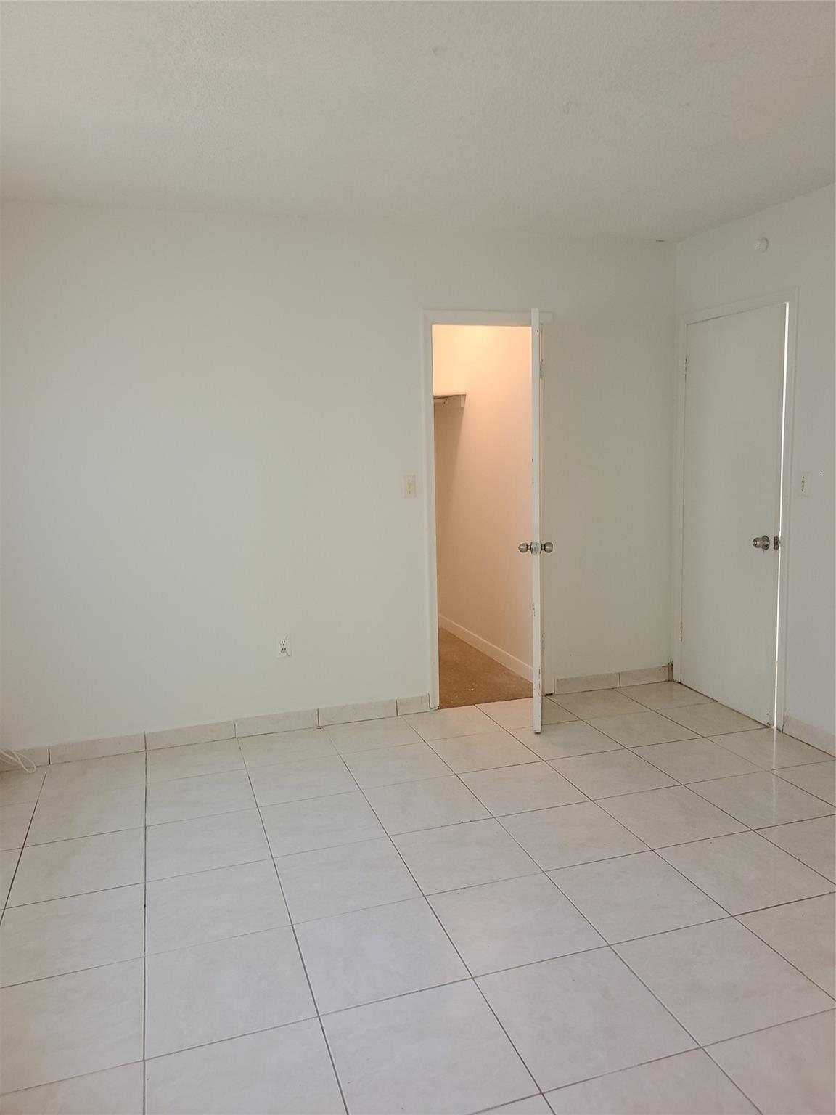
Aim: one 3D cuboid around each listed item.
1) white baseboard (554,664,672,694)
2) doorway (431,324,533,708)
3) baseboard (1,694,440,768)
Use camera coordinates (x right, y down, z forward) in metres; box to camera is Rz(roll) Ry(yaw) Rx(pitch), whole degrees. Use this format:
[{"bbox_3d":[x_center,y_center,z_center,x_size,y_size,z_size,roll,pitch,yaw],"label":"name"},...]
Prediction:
[{"bbox_3d":[1.134,0.707,4.815,0.750,0.086,0.020,-4,9,-16],"label":"white baseboard"},{"bbox_3d":[0.371,-0.200,4.501,0.615,2.017,0.120,-4,9,-17],"label":"doorway"},{"bbox_3d":[-0.926,0.864,4.172,2.094,0.088,0.020,-5,9,-18],"label":"baseboard"}]

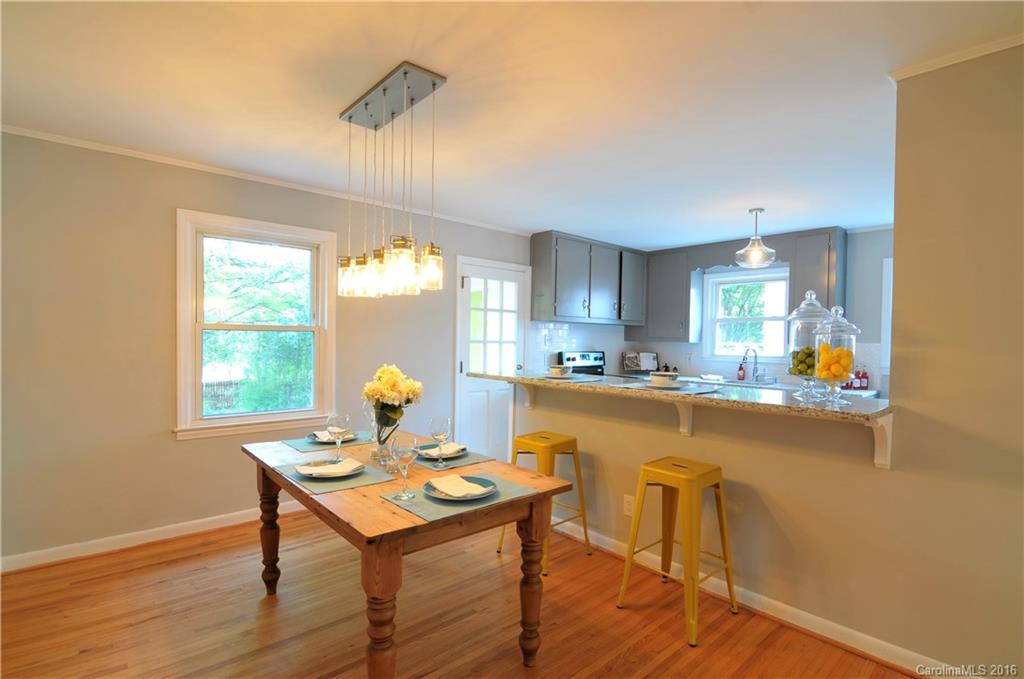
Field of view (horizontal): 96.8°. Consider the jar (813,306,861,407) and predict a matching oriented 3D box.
[{"bbox_3d":[1.402,0.067,1.958,0.190,0.420,0.190,2,1,36],"label":"jar"}]

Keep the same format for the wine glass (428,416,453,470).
[{"bbox_3d":[-0.320,0.458,2.057,0.100,0.220,0.100,1,1,-9],"label":"wine glass"}]

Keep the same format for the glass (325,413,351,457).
[{"bbox_3d":[-0.806,0.447,2.122,0.107,0.222,0.107,1,1,-21],"label":"glass"}]

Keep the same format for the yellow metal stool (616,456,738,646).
[{"bbox_3d":[0.822,0.979,2.235,0.410,0.710,0.410,1,1,-42],"label":"yellow metal stool"}]

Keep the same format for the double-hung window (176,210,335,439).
[{"bbox_3d":[-1.796,-0.083,3.282,1.030,1.530,0.100,1,0,-38],"label":"double-hung window"}]

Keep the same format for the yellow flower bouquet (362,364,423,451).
[{"bbox_3d":[-0.531,0.313,2.047,0.265,0.395,0.250,1,1,-14],"label":"yellow flower bouquet"}]

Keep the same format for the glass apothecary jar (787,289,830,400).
[{"bbox_3d":[1.407,0.026,2.143,0.185,0.500,0.185,1,0,45],"label":"glass apothecary jar"}]

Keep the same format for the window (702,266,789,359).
[{"bbox_3d":[2.678,-0.277,5.195,0.950,1.020,0.100,1,0,45],"label":"window"}]

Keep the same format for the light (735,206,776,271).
[{"bbox_3d":[2.053,-0.856,3.821,0.300,0.470,0.300,1,0,-38],"label":"light"}]

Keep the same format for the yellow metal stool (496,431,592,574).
[{"bbox_3d":[0.205,0.962,2.798,0.410,0.710,0.410,1,1,-44],"label":"yellow metal stool"}]

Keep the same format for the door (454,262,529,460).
[{"bbox_3d":[-0.173,0.269,4.578,0.920,2.095,0.090,1,0,-38],"label":"door"}]

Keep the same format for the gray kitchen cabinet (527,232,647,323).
[{"bbox_3d":[0.939,-0.639,5.238,1.620,0.930,0.320,1,0,-38],"label":"gray kitchen cabinet"}]

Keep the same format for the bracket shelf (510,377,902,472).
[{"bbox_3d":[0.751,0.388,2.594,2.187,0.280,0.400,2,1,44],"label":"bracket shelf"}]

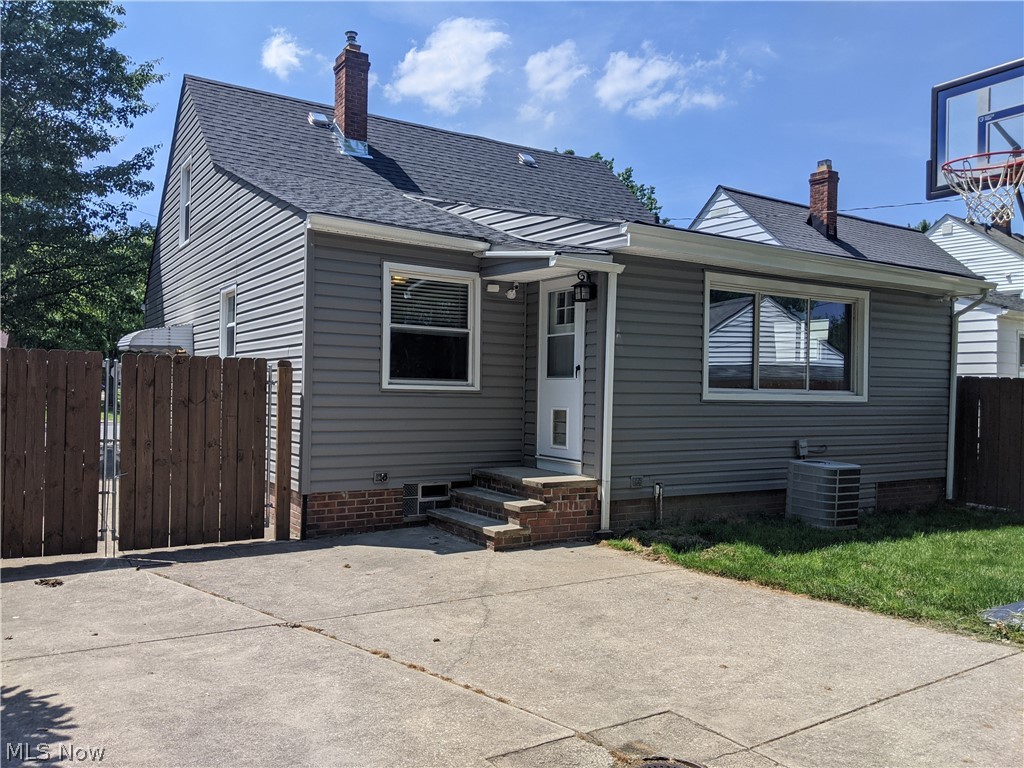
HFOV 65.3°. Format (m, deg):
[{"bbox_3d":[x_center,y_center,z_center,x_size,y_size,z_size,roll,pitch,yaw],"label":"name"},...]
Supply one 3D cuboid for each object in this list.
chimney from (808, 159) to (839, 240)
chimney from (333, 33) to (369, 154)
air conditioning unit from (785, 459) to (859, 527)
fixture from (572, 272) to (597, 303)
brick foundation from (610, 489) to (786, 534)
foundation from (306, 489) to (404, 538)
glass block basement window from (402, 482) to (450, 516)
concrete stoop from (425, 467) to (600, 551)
[{"bbox_3d":[8.272,-4.862,21.181,0.480,2.150,0.610,1,-1,-33],"label":"chimney"},{"bbox_3d":[-2.850,-5.116,14.123,0.500,2.260,0.590,1,-1,-33],"label":"chimney"},{"bbox_3d":[3.640,1.276,9.290,0.550,0.670,0.640,1,-1,-33],"label":"air conditioning unit"},{"bbox_3d":[0.765,-1.031,8.420,0.220,0.325,0.185,1,-1,-33],"label":"fixture"},{"bbox_3d":[2.124,1.422,9.061,2.691,0.385,0.210,1,-1,-30],"label":"brick foundation"},{"bbox_3d":[-1.677,1.334,8.394,1.114,0.445,0.210,1,-1,-34],"label":"foundation"},{"bbox_3d":[-0.950,1.273,8.812,0.594,0.290,0.110,1,-1,-34],"label":"glass block basement window"},{"bbox_3d":[-0.021,1.300,8.549,1.310,0.620,1.430,1,-1,-33],"label":"concrete stoop"}]

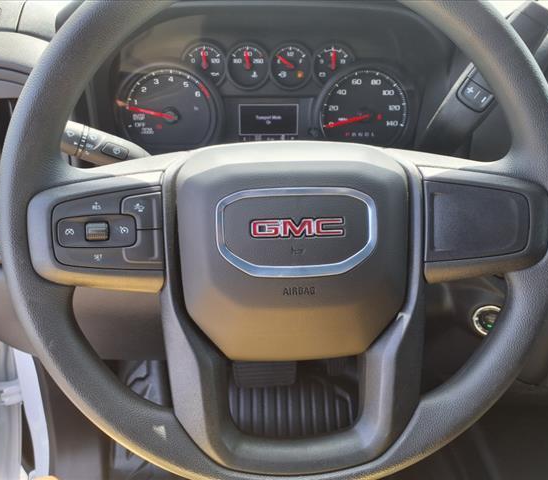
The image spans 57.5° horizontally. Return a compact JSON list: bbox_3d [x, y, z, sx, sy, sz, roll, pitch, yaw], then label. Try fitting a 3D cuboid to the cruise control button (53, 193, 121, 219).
[{"bbox_3d":[-0.130,-0.024,0.345,0.046,0.018,0.008,0,7,-2],"label":"cruise control button"}]

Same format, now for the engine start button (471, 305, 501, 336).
[{"bbox_3d":[0.234,0.087,0.540,0.034,0.034,0.012,3,14,11],"label":"engine start button"}]

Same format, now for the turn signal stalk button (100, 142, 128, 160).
[{"bbox_3d":[-0.131,-0.073,0.412,0.021,0.010,0.005,17,3,-8],"label":"turn signal stalk button"}]

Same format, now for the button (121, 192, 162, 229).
[{"bbox_3d":[-0.091,-0.020,0.344,0.029,0.025,0.010,0,4,-2],"label":"button"}]

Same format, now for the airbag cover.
[{"bbox_3d":[0.013,0.008,0.347,0.155,0.146,0.055,0,4,-2],"label":"airbag cover"}]

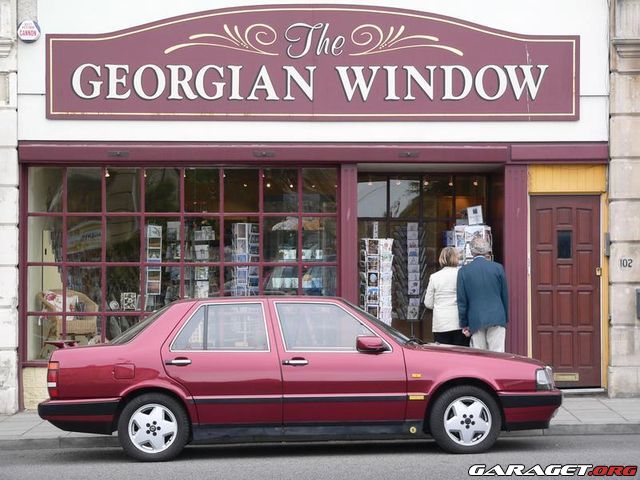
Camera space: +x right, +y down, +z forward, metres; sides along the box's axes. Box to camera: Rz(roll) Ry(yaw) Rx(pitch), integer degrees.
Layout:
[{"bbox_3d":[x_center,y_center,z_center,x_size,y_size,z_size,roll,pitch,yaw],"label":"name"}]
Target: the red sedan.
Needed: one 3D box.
[{"bbox_3d":[-0.191,1.162,16.759,4.590,1.380,1.770,-1,-1,0],"label":"red sedan"}]

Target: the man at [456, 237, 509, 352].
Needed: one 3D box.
[{"bbox_3d":[1.672,0.849,19.400,0.560,1.750,0.420,0,-1,0],"label":"man"}]

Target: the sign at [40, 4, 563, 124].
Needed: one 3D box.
[{"bbox_3d":[-0.074,-1.878,19.950,5.639,1.227,0.060,0,-1,0],"label":"sign"}]

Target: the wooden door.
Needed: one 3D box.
[{"bbox_3d":[2.630,0.557,20.200,0.761,2.062,0.060,0,-1,0],"label":"wooden door"}]

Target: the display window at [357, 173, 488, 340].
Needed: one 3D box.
[{"bbox_3d":[1.174,0.205,21.500,1.516,1.950,0.100,0,-1,0],"label":"display window"}]

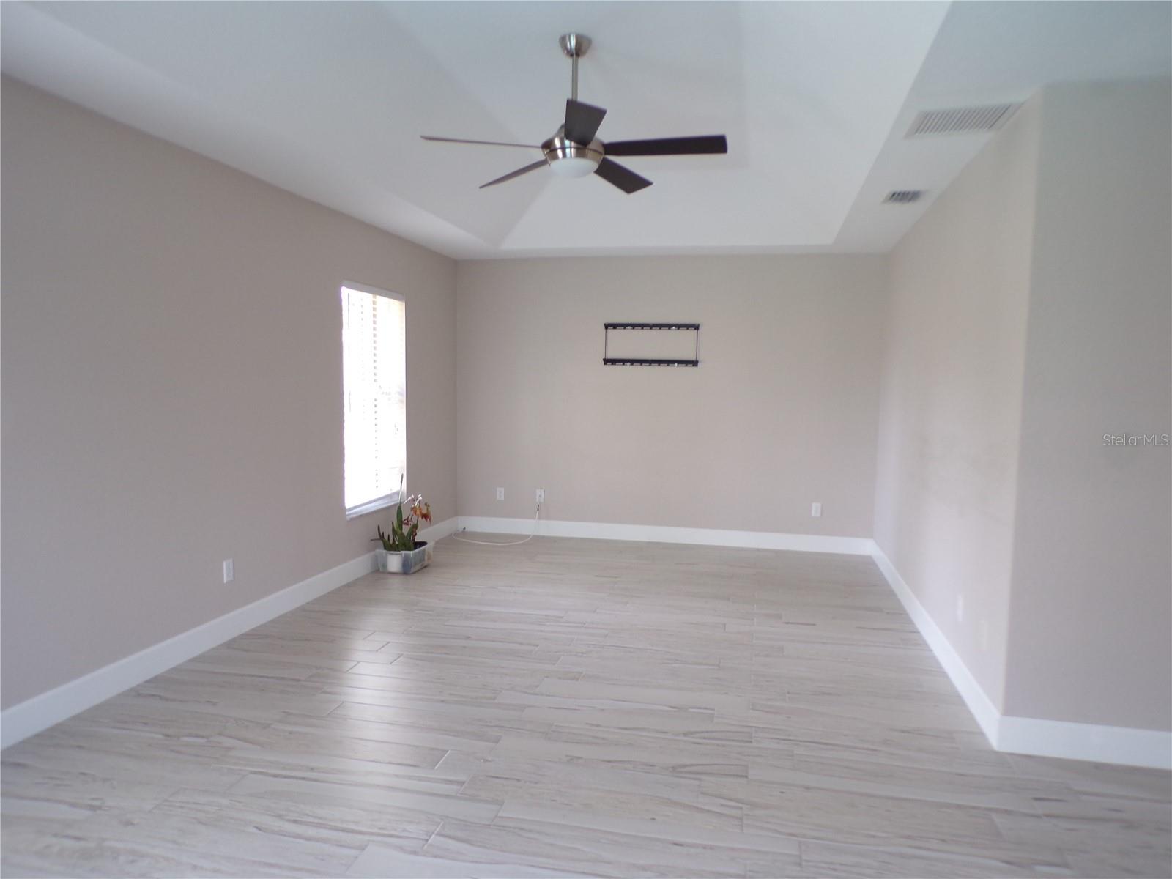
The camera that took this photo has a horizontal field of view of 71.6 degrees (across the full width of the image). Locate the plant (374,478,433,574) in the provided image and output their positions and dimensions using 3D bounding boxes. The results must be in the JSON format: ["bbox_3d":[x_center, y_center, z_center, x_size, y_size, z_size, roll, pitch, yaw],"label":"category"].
[{"bbox_3d":[-1.296,0.597,5.906,0.327,0.688,0.403,2,4,12],"label":"plant"}]

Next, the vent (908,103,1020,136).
[{"bbox_3d":[1.483,-1.250,3.221,0.366,0.020,0.364,2,4,12],"label":"vent"}]

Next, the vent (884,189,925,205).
[{"bbox_3d":[1.768,-1.340,4.526,0.197,0.020,0.321,2,4,12],"label":"vent"}]

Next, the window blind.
[{"bbox_3d":[-1.516,-0.303,5.828,0.056,1.551,0.959,2,4,12],"label":"window blind"}]

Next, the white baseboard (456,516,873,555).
[{"bbox_3d":[0.584,0.823,7.007,3.617,0.140,0.020,2,4,12],"label":"white baseboard"}]

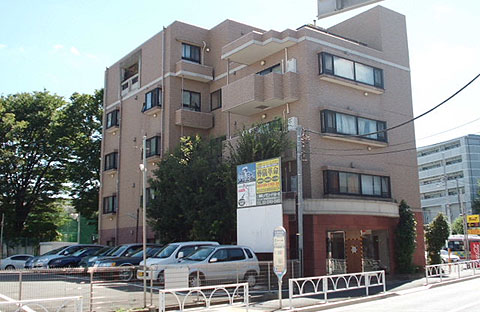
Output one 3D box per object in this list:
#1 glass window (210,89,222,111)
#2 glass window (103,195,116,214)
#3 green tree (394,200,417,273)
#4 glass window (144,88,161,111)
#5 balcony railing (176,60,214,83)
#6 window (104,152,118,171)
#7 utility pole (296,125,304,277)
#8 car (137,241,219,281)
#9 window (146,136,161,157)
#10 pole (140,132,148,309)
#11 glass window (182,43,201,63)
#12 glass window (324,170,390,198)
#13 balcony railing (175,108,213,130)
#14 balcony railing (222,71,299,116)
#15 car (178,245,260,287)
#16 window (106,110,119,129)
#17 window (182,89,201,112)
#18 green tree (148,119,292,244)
[{"bbox_3d":[-1.338,-3.191,30.594,0.100,1.080,1.100,7,-12,-36],"label":"glass window"},{"bbox_3d":[-8.532,3.254,34.764,0.300,1.100,1.650,6,-12,-37],"label":"glass window"},{"bbox_3d":[8.300,4.115,26.197,1.150,3.800,1.100,7,-12,-36],"label":"green tree"},{"bbox_3d":[-5.000,-3.218,30.576,0.270,1.120,1.480,7,-12,-36],"label":"glass window"},{"bbox_3d":[-2.567,-4.786,30.213,2.080,0.780,0.600,7,-12,-36],"label":"balcony railing"},{"bbox_3d":[-8.448,0.385,34.687,0.270,1.060,1.500,7,-12,-36],"label":"window"},{"bbox_3d":[2.440,1.917,21.225,0.210,6.550,0.210,9,-14,-36],"label":"utility pole"},{"bbox_3d":[-2.504,4.442,21.847,3.420,1.660,1.490,6,-12,-34],"label":"car"},{"bbox_3d":[-4.965,-0.442,30.085,0.270,1.060,1.460,7,-12,-36],"label":"window"},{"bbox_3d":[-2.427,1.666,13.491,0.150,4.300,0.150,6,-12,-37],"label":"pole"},{"bbox_3d":[-2.856,-6.107,31.349,1.330,1.050,0.140,6,-12,-37],"label":"glass window"},{"bbox_3d":[5.790,1.431,25.595,4.550,1.060,0.270,7,-12,-36],"label":"glass window"},{"bbox_3d":[-2.531,-2.019,29.724,2.080,0.840,0.600,7,-12,-36],"label":"balcony railing"},{"bbox_3d":[0.981,-3.179,26.941,1.620,1.370,4.200,6,-12,-37],"label":"balcony railing"},{"bbox_3d":[-0.942,4.047,19.361,3.500,1.550,1.520,5,-11,-31],"label":"car"},{"bbox_3d":[-8.590,-2.498,35.713,0.300,1.130,1.650,6,-12,-37],"label":"window"},{"bbox_3d":[-2.804,-3.209,30.857,1.300,1.130,0.140,6,-12,-37],"label":"window"},{"bbox_3d":[-1.285,2.367,25.095,5.200,7.200,7.000,7,-12,-36],"label":"green tree"}]

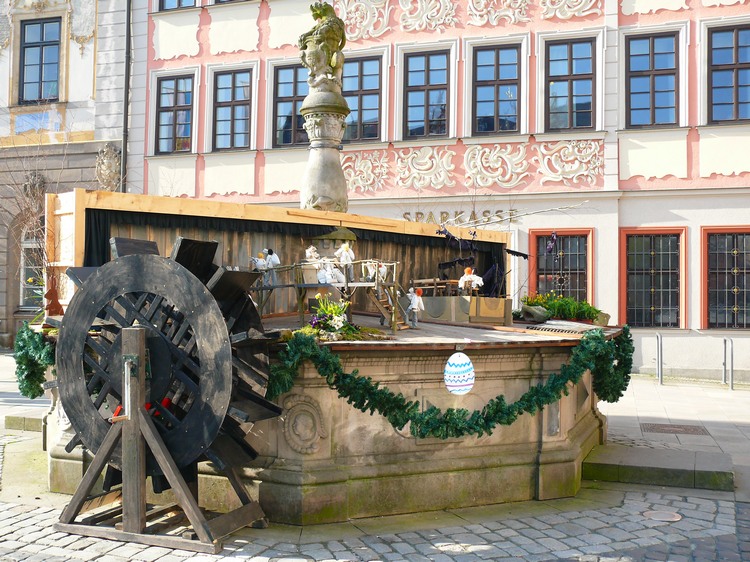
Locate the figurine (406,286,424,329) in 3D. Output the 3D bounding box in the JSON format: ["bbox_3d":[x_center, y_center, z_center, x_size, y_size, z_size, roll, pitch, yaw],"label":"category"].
[{"bbox_3d":[0.376,0.246,7.650,0.160,0.390,0.140,2,-3,-30],"label":"figurine"}]

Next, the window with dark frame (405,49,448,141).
[{"bbox_3d":[1.171,-4.126,18.390,1.054,1.946,0.150,0,-2,19],"label":"window with dark frame"}]

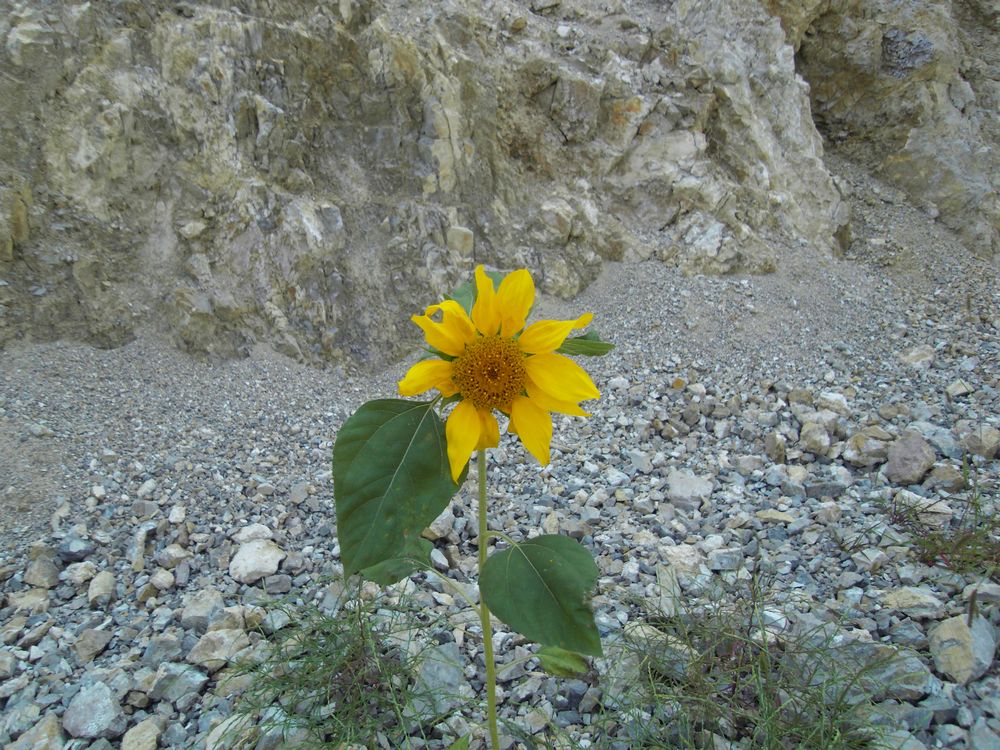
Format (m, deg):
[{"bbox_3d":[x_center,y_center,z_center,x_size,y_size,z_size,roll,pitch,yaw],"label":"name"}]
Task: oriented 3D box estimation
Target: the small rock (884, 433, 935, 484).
[{"bbox_3d":[1.593,0.322,2.686,0.198,0.174,0.159,4,7,31],"label":"small rock"}]

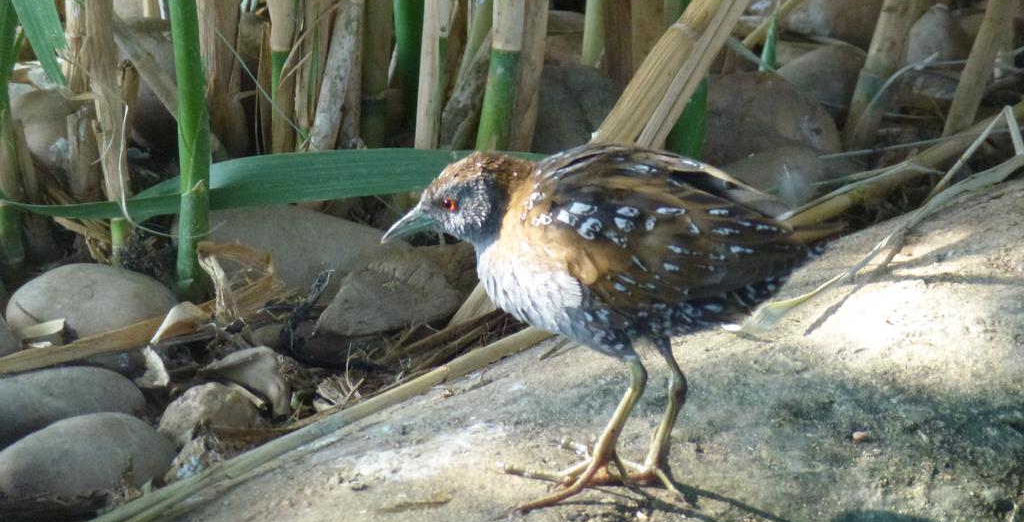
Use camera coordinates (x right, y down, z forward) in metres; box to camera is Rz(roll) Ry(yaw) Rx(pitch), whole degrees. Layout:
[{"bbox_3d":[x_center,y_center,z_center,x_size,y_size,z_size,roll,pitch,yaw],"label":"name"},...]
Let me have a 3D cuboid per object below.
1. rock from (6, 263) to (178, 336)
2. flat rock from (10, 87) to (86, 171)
[{"bbox_3d":[-0.134,0.013,3.610,0.055,0.024,0.042,0,20,0],"label":"rock"},{"bbox_3d":[-0.153,-0.043,3.760,0.029,0.025,0.029,0,20,0],"label":"flat rock"}]

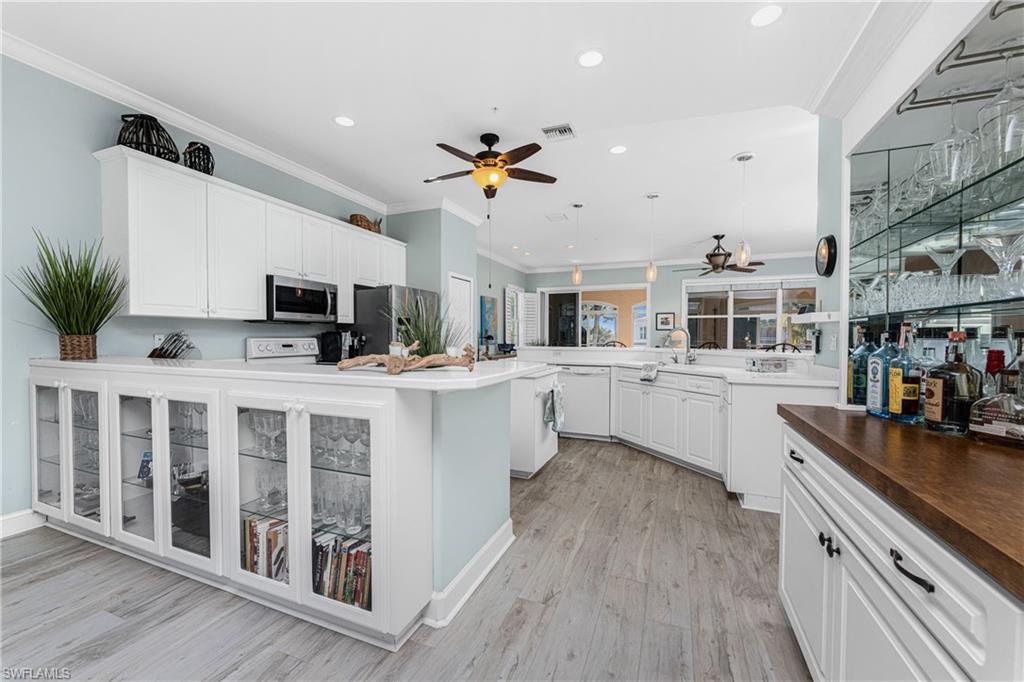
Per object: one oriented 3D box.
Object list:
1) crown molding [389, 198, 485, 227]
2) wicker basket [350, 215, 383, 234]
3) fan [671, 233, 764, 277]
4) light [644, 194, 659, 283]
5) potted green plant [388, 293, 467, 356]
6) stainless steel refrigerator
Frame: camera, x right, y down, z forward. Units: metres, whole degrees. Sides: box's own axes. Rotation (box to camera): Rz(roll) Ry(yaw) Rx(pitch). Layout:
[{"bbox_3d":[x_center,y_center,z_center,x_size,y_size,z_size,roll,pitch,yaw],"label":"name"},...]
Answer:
[{"bbox_3d":[-1.076,-1.747,5.660,0.940,0.120,1.170,0,1,22],"label":"crown molding"},{"bbox_3d":[-1.736,-1.352,4.776,0.270,0.250,0.500,0,1,22],"label":"wicker basket"},{"bbox_3d":[3.504,-1.479,6.766,1.500,0.660,1.500,0,1,22],"label":"fan"},{"bbox_3d":[1.724,-1.250,4.929,0.160,1.060,0.160,0,1,22],"label":"light"},{"bbox_3d":[-0.591,-0.037,2.715,0.580,0.570,0.580,0,1,22],"label":"potted green plant"},{"bbox_3d":[-1.464,0.269,4.761,0.820,1.730,0.920,0,1,22],"label":"stainless steel refrigerator"}]

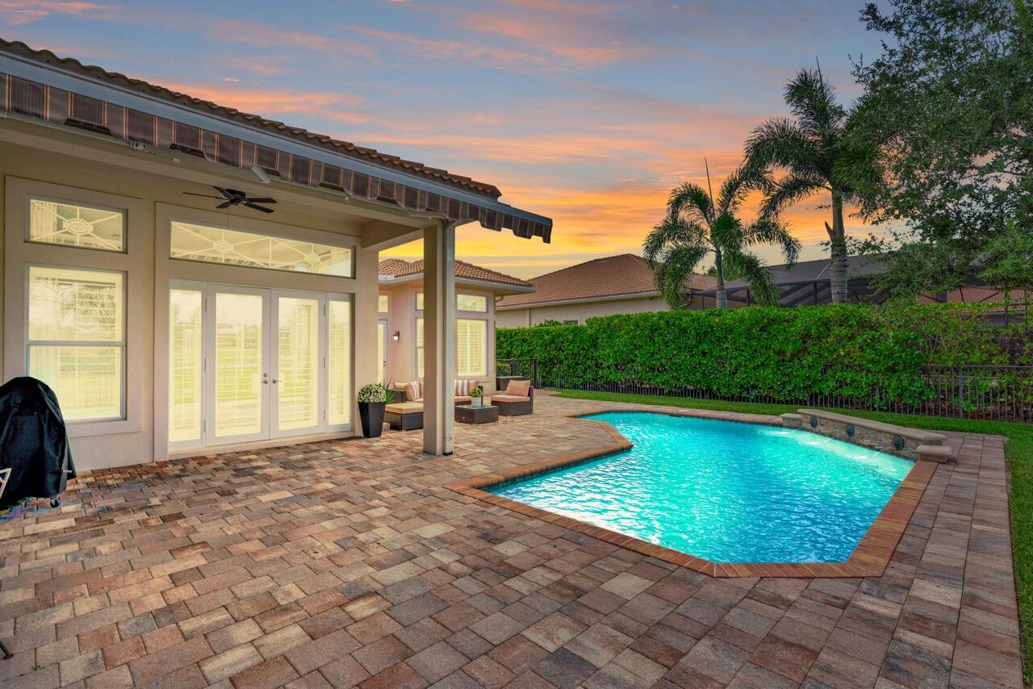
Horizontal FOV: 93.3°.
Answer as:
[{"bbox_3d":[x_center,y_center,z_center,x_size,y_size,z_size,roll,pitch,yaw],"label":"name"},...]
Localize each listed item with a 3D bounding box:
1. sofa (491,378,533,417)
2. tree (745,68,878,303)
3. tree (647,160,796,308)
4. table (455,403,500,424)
[{"bbox_3d":[-0.096,1.275,11.951,0.731,0.800,0.711,0,-1,44],"label":"sofa"},{"bbox_3d":[9.133,-3.312,14.726,4.300,10.028,4.300,0,-1,44],"label":"tree"},{"bbox_3d":[6.908,-2.251,16.618,4.800,7.934,4.800,0,-1,44],"label":"tree"},{"bbox_3d":[-0.870,1.511,10.619,0.681,0.305,0.681,0,-1,44],"label":"table"}]

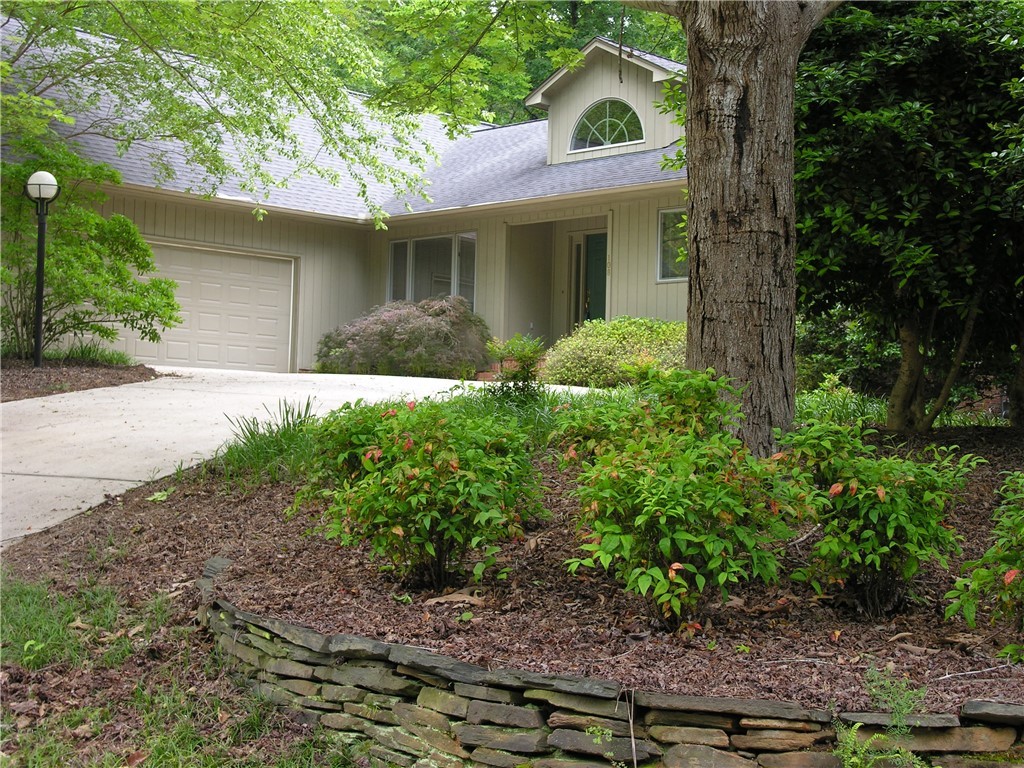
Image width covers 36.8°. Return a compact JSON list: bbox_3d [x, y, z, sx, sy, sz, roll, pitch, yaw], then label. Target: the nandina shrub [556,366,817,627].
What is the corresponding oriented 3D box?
[{"bbox_3d":[0.576,0.382,5.050,0.800,0.780,0.760,2,-2,0],"label":"nandina shrub"}]

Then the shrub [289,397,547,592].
[{"bbox_3d":[-0.347,0.395,5.650,0.860,0.700,0.780,2,-2,0],"label":"shrub"}]

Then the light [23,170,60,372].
[{"bbox_3d":[-5.061,-1.228,16.500,0.385,2.110,0.385,2,-2,0],"label":"light"}]

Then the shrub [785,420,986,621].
[{"bbox_3d":[1.237,0.457,5.150,0.660,0.640,0.620,2,-2,0],"label":"shrub"}]

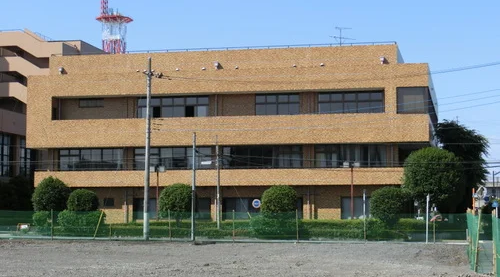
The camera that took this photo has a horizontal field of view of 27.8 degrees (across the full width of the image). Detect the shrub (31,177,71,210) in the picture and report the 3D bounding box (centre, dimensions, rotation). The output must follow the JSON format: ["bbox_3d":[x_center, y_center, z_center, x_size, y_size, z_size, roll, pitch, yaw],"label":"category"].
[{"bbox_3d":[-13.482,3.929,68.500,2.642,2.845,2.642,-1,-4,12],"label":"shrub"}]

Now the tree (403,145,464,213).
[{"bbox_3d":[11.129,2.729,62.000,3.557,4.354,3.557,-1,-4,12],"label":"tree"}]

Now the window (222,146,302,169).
[{"bbox_3d":[0.910,1.402,73.617,5.936,1.785,0.200,-1,-4,12],"label":"window"}]

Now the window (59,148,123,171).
[{"bbox_3d":[-12.291,1.700,78.177,5.193,1.858,0.150,-1,-4,12],"label":"window"}]

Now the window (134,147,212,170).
[{"bbox_3d":[-5.674,1.483,74.992,6.006,1.707,0.200,-1,-4,12],"label":"window"}]

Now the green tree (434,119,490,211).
[{"bbox_3d":[15.406,2.196,74.000,4.099,7.172,4.099,-1,-4,12],"label":"green tree"}]

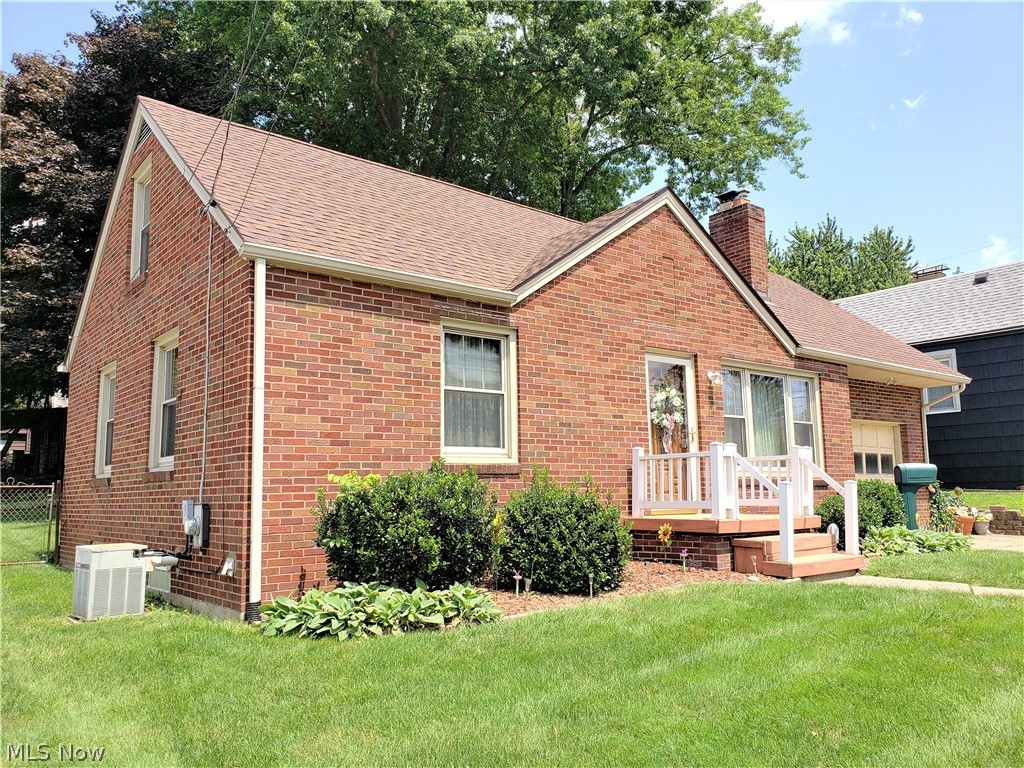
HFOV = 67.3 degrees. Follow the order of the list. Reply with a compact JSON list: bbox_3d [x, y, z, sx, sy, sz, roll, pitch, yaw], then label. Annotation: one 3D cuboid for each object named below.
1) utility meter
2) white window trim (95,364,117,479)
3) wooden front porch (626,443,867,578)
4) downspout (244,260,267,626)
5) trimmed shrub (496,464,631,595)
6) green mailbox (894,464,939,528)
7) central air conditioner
[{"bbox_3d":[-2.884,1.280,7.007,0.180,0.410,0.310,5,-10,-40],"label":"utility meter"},{"bbox_3d":[-5.355,0.495,10.193,0.120,1.480,0.920,5,-10,-40],"label":"white window trim"},{"bbox_3d":[2.737,1.435,9.004,2.080,1.380,2.000,5,-10,-39],"label":"wooden front porch"},{"bbox_3d":[-2.119,0.413,6.346,0.090,2.980,0.085,5,-10,-39],"label":"downspout"},{"bbox_3d":[0.524,1.397,7.675,1.360,1.140,1.200,5,-10,-39],"label":"trimmed shrub"},{"bbox_3d":[6.041,1.802,11.500,0.490,1.260,0.230,-2,-8,5],"label":"green mailbox"},{"bbox_3d":[-3.782,1.853,7.238,0.480,0.610,0.480,6,-10,-41],"label":"central air conditioner"}]

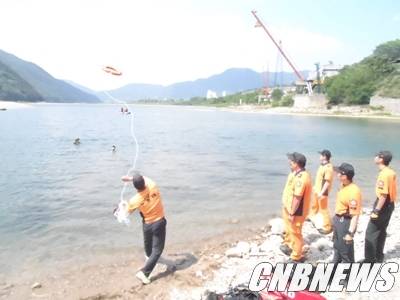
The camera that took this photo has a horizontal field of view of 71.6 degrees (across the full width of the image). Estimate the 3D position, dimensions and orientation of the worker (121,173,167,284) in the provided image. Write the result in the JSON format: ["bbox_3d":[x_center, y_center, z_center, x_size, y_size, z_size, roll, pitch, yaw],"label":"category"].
[{"bbox_3d":[-0.808,1.150,3.975,0.660,1.690,0.580,-3,10,-15],"label":"worker"}]

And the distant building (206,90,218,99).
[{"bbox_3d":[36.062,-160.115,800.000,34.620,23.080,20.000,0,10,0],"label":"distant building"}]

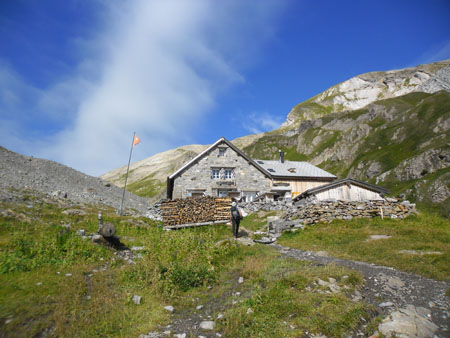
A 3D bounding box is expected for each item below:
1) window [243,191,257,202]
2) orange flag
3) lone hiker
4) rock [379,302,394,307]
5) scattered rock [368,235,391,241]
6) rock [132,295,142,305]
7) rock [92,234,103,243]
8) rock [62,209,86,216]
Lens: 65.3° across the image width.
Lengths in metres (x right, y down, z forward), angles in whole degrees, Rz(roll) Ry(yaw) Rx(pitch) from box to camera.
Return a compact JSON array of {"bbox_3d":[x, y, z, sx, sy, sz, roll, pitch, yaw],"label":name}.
[{"bbox_3d":[2.337,2.623,33.500,1.300,1.170,0.200,1,-20,-4],"label":"window"},{"bbox_3d":[-7.117,-2.272,28.500,0.650,1.000,0.250,0,-20,0],"label":"orange flag"},{"bbox_3d":[0.492,2.355,16.000,0.520,1.730,0.480,0,-20,0],"label":"lone hiker"},{"bbox_3d":[2.506,2.106,5.450,0.240,0.075,0.150,0,-20,0],"label":"rock"},{"bbox_3d":[6.509,2.867,14.700,1.000,0.260,0.650,0,-20,0],"label":"scattered rock"},{"bbox_3d":[-1.370,2.052,5.500,0.155,0.140,0.140,0,-20,0],"label":"rock"},{"bbox_3d":[-5.147,2.818,14.200,0.420,0.310,0.360,0,-20,0],"label":"rock"},{"bbox_3d":[-10.713,3.097,25.000,1.700,0.500,1.000,0,-20,0],"label":"rock"}]

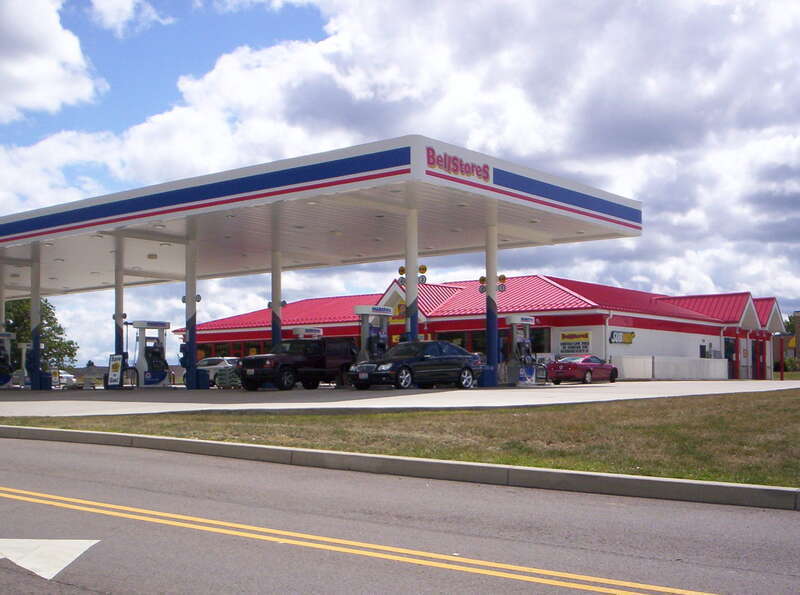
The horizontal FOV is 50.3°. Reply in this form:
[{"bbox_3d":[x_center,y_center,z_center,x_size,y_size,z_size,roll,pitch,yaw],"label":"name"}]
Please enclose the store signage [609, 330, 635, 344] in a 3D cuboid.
[{"bbox_3d":[11.802,2.136,45.300,0.150,0.660,2.600,-4,-6,45],"label":"store signage"}]

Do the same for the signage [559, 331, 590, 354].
[{"bbox_3d":[9.332,2.407,45.200,1.900,1.200,0.060,-4,-6,42],"label":"signage"}]

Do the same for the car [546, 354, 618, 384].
[{"bbox_3d":[8.689,3.447,40.700,1.800,1.400,4.600,-4,-6,38],"label":"car"}]

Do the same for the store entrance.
[{"bbox_3d":[24.180,4.263,57.500,0.200,2.600,2.300,-4,-6,45],"label":"store entrance"}]

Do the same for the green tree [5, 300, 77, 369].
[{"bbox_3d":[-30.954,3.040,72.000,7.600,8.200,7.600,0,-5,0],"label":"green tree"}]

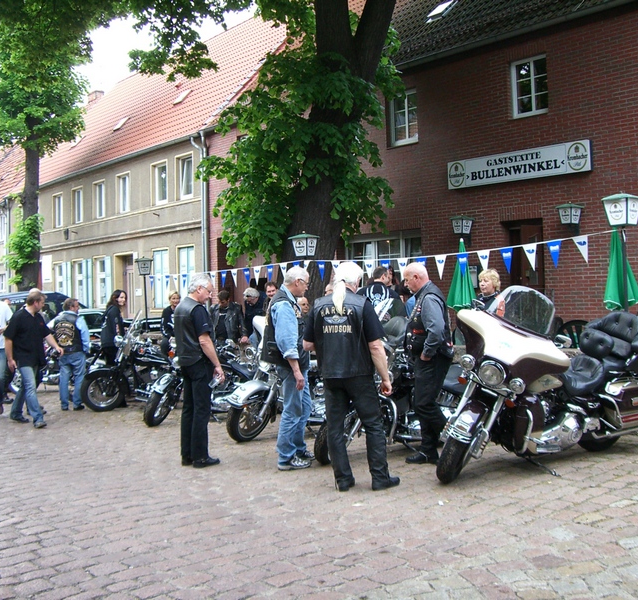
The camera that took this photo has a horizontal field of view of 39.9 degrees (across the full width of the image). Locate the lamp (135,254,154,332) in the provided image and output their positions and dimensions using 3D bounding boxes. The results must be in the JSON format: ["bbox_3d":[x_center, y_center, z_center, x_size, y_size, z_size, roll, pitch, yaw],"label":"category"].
[{"bbox_3d":[-3.596,-0.124,18.200,0.360,1.570,0.360,-1,-1,-11],"label":"lamp"}]

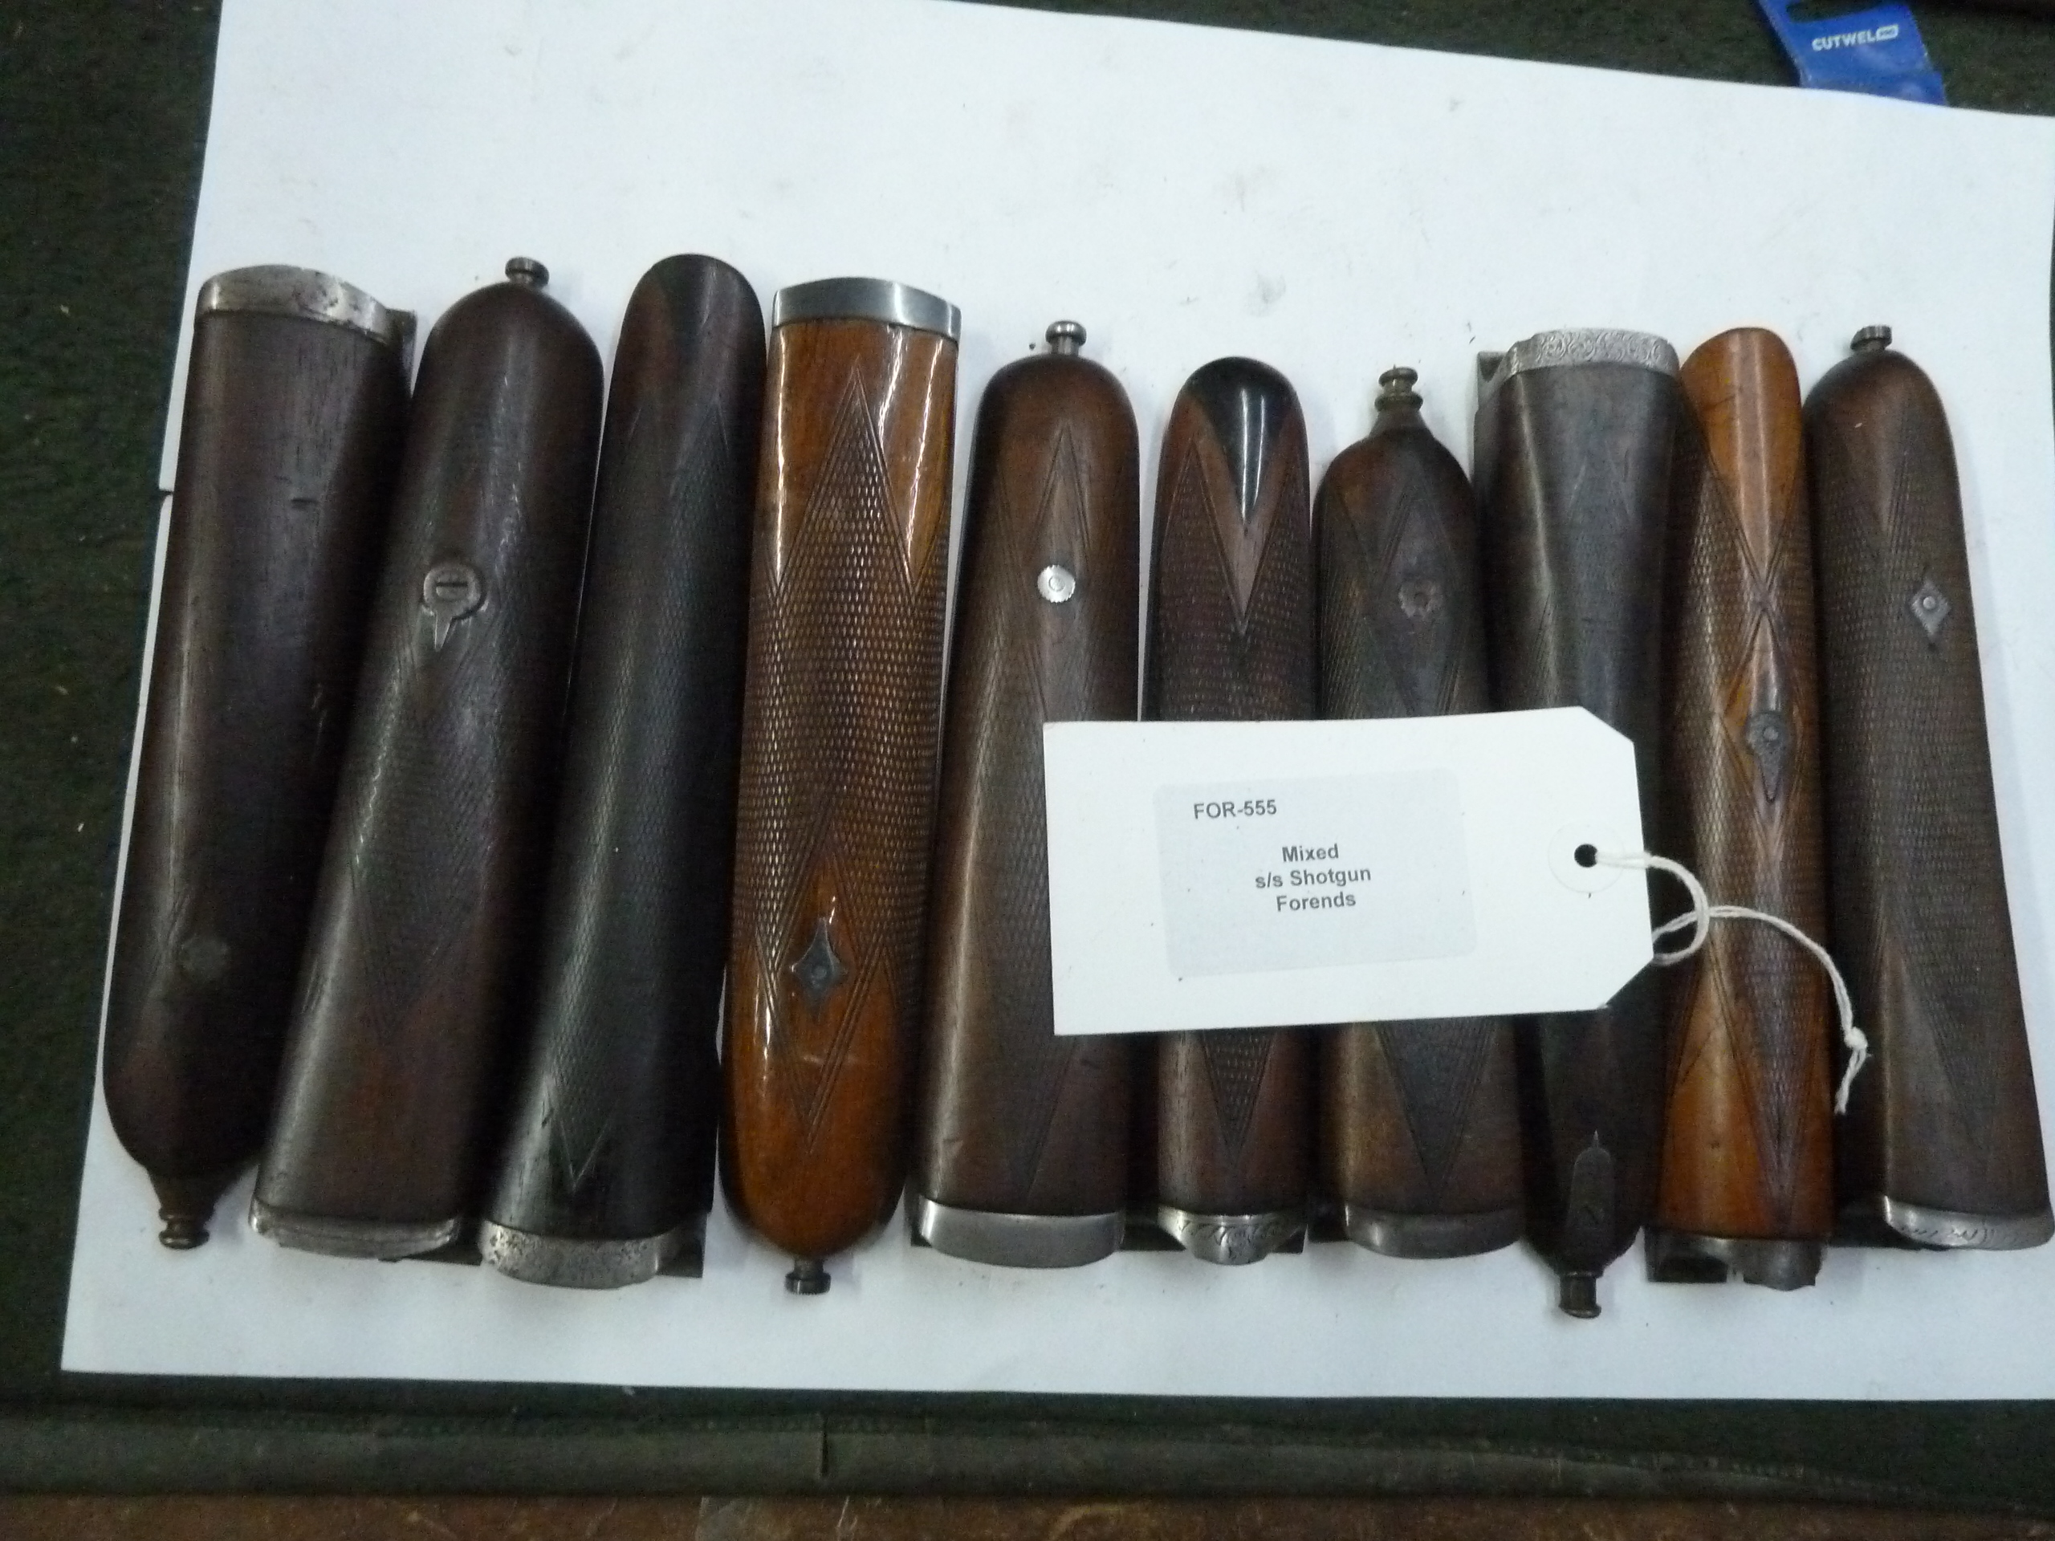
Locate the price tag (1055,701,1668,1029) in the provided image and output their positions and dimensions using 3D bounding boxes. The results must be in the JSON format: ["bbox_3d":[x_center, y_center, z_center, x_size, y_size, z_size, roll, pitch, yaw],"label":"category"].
[{"bbox_3d":[0.064,0.018,0.292,0.120,0.003,0.060,-2,83,-6],"label":"price tag"}]

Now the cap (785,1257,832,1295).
[{"bbox_3d":[-0.042,0.097,0.285,0.009,0.009,0.007,3,83,-6],"label":"cap"}]

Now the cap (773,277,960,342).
[{"bbox_3d":[-0.033,-0.092,0.305,0.039,0.022,0.010,3,83,-6],"label":"cap"}]

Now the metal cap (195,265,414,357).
[{"bbox_3d":[-0.145,-0.089,0.295,0.039,0.025,0.012,4,83,-6],"label":"metal cap"}]

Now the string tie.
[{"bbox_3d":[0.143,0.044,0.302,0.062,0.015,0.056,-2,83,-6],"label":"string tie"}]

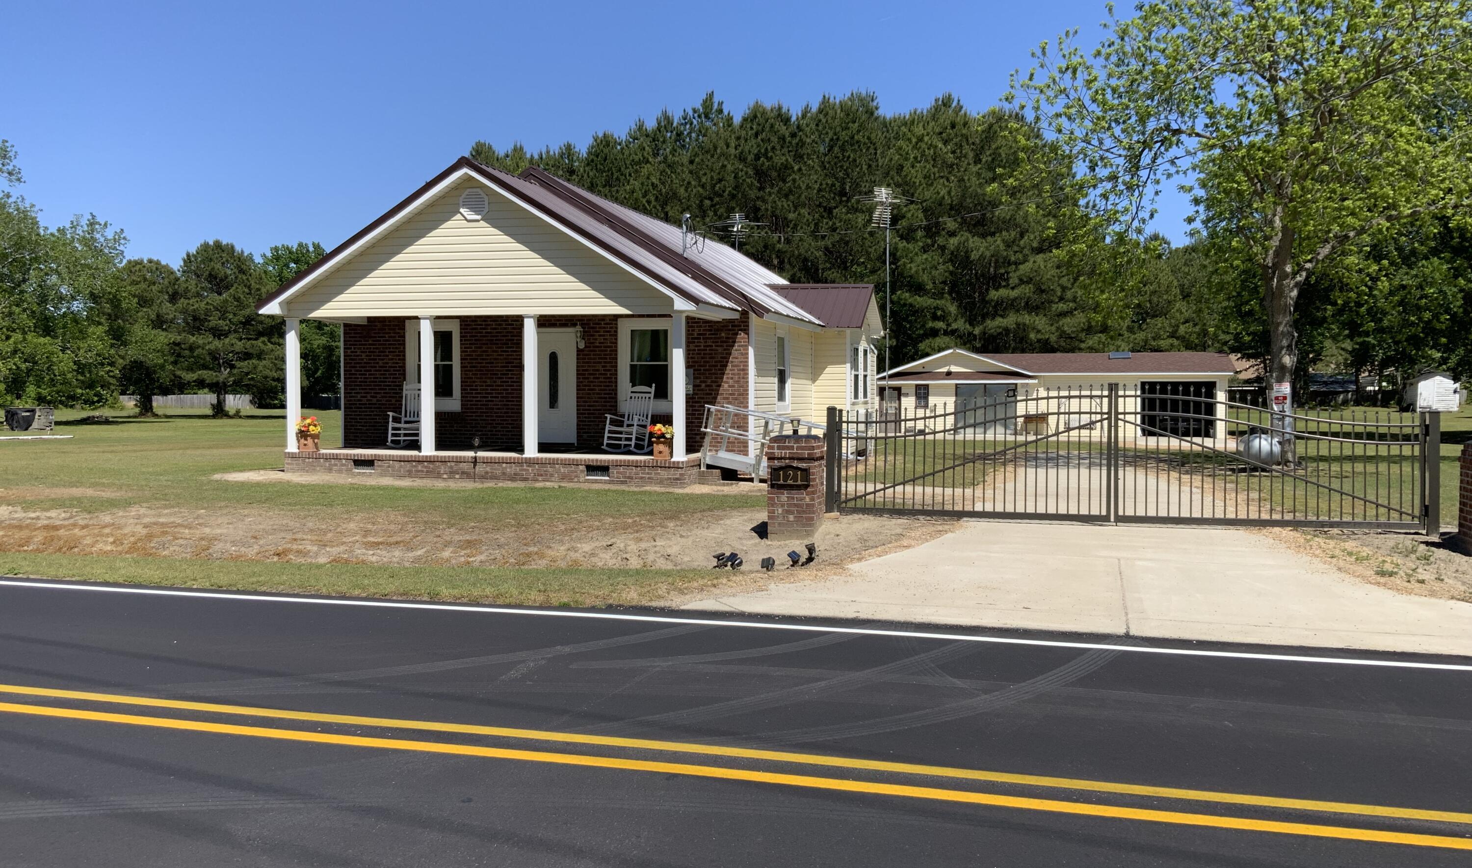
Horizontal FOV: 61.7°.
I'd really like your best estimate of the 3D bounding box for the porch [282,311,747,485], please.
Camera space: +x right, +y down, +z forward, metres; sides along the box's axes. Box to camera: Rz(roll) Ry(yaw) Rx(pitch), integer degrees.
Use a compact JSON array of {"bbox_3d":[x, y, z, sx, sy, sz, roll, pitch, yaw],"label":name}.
[{"bbox_3d":[-3.914,-0.686,21.362,7.485,2.761,2.140,1,3,14],"label":"porch"}]

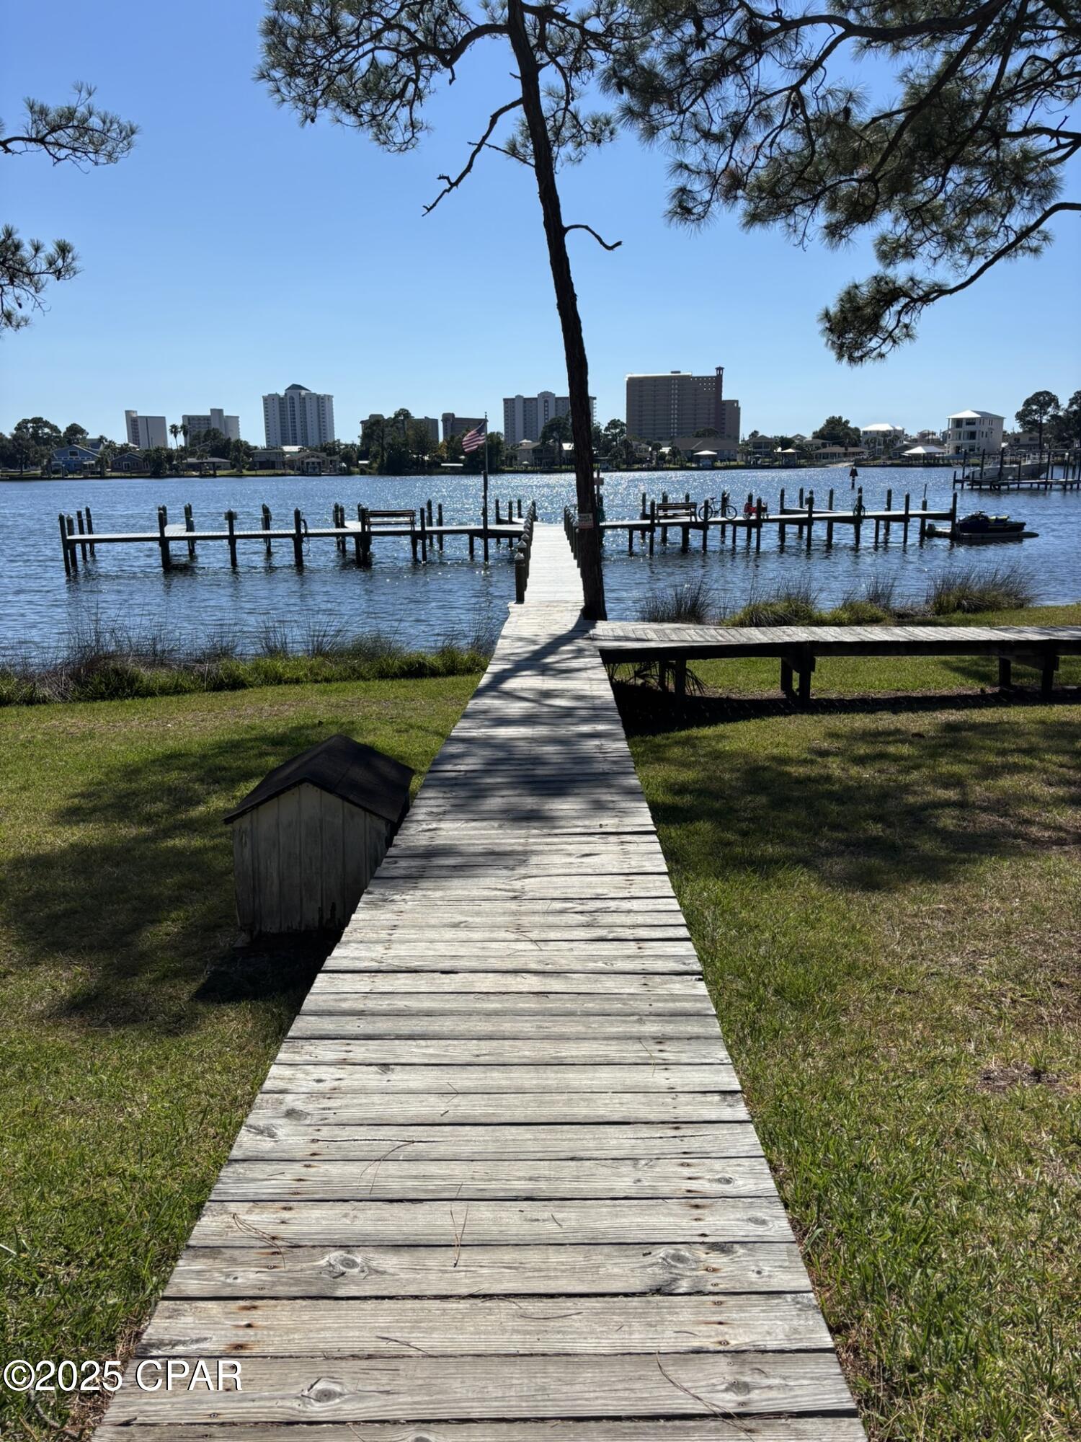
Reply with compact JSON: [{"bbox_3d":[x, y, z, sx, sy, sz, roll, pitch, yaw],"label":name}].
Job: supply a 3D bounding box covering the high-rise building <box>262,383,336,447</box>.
[{"bbox_3d":[-195.844,-242.333,880.000,48.703,56.615,25.000,2,14,10],"label":"high-rise building"}]

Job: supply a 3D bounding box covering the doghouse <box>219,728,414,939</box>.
[{"bbox_3d":[-1.085,0.570,5.542,0.805,0.822,0.814,0,14,0],"label":"doghouse"}]

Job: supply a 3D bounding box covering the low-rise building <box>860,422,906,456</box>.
[{"bbox_3d":[118.608,-97.466,375.000,12.411,10.852,13.000,7,16,27],"label":"low-rise building"}]

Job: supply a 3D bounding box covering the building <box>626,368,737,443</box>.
[{"bbox_3d":[90.470,-196.018,690.000,69.772,50.503,22.000,2,14,12],"label":"building"}]

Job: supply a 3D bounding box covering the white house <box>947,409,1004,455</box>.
[{"bbox_3d":[116.637,-77.128,290.000,8.364,11.563,16.728,11,18,41],"label":"white house"}]

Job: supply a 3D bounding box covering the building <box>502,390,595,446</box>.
[{"bbox_3d":[7.199,-214.598,785.000,65.754,43.150,18.000,3,14,14],"label":"building"}]

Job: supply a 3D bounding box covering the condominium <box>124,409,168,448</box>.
[{"bbox_3d":[-320.760,-231.276,880.000,18.155,38.319,45.000,-10,17,-34],"label":"condominium"}]

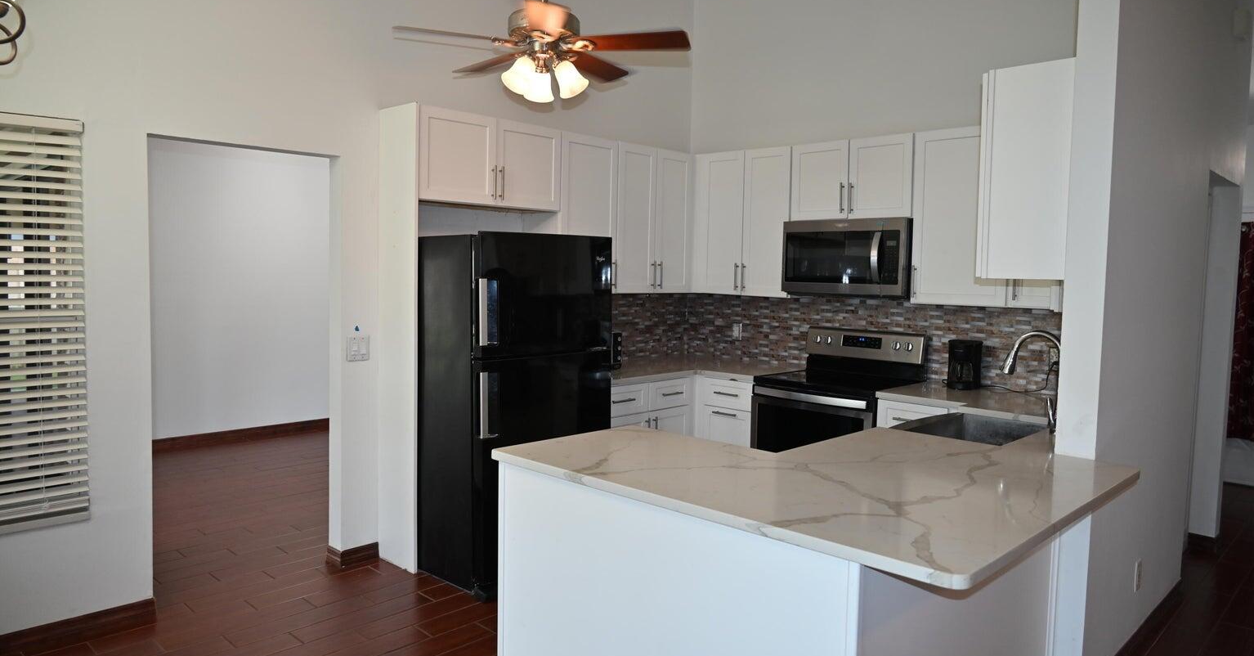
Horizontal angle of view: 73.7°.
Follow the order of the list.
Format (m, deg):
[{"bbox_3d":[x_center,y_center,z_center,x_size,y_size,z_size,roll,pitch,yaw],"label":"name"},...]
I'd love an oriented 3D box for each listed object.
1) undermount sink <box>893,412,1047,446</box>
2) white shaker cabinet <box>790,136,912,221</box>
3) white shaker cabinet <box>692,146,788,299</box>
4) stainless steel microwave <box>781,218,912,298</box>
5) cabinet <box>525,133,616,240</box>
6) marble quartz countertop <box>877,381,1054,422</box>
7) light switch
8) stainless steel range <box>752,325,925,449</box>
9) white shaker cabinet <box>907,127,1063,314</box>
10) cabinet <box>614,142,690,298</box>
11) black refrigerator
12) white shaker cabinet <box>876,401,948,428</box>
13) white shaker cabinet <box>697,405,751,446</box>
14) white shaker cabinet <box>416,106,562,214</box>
[{"bbox_3d":[1.425,0.539,3.467,0.540,0.240,0.750,5,5,44],"label":"undermount sink"},{"bbox_3d":[1.365,-0.843,4.841,0.764,0.450,0.325,5,5,44],"label":"white shaker cabinet"},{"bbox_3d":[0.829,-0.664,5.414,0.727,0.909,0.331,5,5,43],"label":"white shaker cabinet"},{"bbox_3d":[1.333,-0.404,4.841,0.763,0.433,0.400,5,5,44],"label":"stainless steel microwave"},{"bbox_3d":[-0.332,-0.659,4.971,0.323,0.909,0.461,5,5,43],"label":"cabinet"},{"bbox_3d":[1.865,0.368,4.145,1.050,0.030,0.720,5,5,44],"label":"marble quartz countertop"},{"bbox_3d":[-1.345,0.102,4.198,0.010,0.128,0.121,5,5,43],"label":"light switch"},{"bbox_3d":[1.211,0.623,4.845,0.758,1.185,0.685,5,5,43],"label":"stainless steel range"},{"bbox_3d":[1.928,-0.566,4.315,0.808,0.909,0.325,5,5,44],"label":"white shaker cabinet"},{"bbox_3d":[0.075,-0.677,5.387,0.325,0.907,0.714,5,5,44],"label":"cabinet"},{"bbox_3d":[-0.634,0.366,4.328,0.790,1.675,0.825,5,5,44],"label":"black refrigerator"},{"bbox_3d":[1.652,0.770,4.493,0.374,0.797,0.605,5,5,43],"label":"white shaker cabinet"},{"bbox_3d":[0.802,0.783,5.305,0.440,0.608,0.605,5,5,43],"label":"white shaker cabinet"},{"bbox_3d":[-0.800,-0.869,4.458,0.323,0.441,0.912,5,5,43],"label":"white shaker cabinet"}]

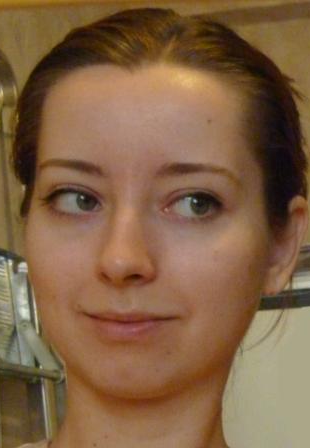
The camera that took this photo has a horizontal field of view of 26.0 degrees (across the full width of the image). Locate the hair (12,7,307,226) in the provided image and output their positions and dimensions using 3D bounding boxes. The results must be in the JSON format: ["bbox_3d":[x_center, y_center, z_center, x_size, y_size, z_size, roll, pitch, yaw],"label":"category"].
[{"bbox_3d":[0.007,-0.056,0.435,0.170,0.165,0.185,1,-5,15],"label":"hair"}]

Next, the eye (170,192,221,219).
[{"bbox_3d":[0.021,-0.010,0.357,0.027,0.015,0.014,2,-4,4],"label":"eye"}]

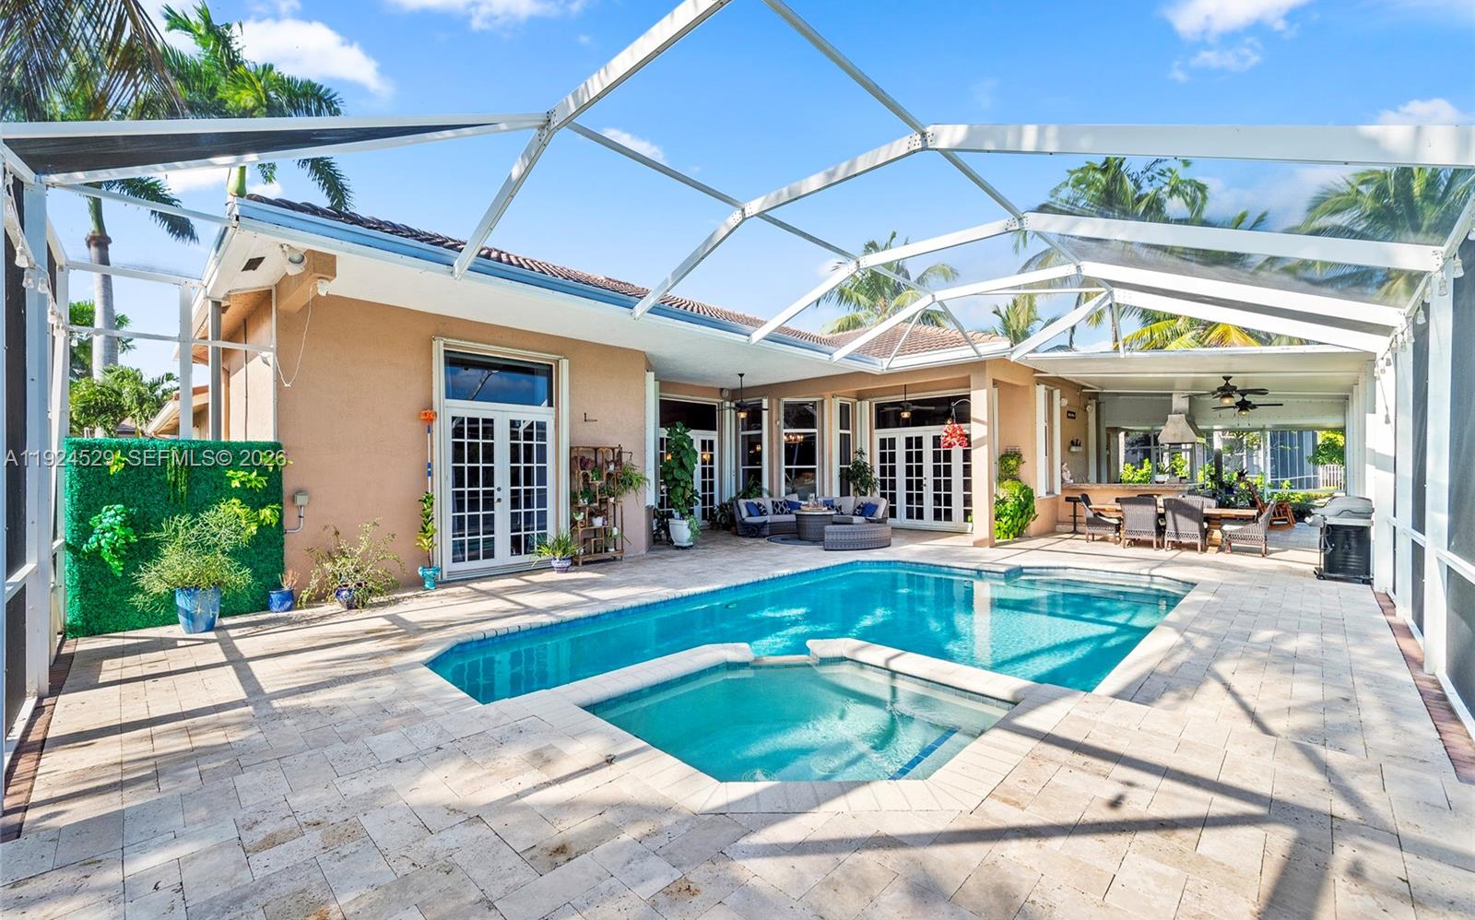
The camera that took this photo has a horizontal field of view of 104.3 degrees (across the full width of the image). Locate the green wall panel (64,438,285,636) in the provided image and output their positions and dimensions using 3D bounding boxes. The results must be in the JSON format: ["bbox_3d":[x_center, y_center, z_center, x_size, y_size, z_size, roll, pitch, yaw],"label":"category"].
[{"bbox_3d":[-5.911,0.762,6.141,1.660,1.930,0.150,0,-1,-45],"label":"green wall panel"}]

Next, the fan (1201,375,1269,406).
[{"bbox_3d":[7.644,-1.074,8.950,1.330,0.460,1.330,0,-1,-45],"label":"fan"}]

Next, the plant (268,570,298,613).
[{"bbox_3d":[-5.231,1.493,6.611,0.260,0.470,0.260,0,-1,-45],"label":"plant"}]

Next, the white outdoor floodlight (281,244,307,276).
[{"bbox_3d":[-4.237,-1.882,5.493,0.210,0.260,0.210,0,-1,45],"label":"white outdoor floodlight"}]

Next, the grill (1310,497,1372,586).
[{"bbox_3d":[8.577,1.080,8.178,1.080,1.160,0.670,0,-1,-45],"label":"grill"}]

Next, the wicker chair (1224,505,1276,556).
[{"bbox_3d":[9.427,1.254,10.570,0.740,0.960,0.600,0,-1,45],"label":"wicker chair"}]

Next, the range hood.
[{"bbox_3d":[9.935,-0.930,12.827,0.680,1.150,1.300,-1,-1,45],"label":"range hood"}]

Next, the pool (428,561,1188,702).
[{"bbox_3d":[1.844,2.356,6.590,4.510,1.300,8.860,0,-1,45],"label":"pool"}]

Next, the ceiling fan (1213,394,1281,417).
[{"bbox_3d":[11.480,-1.248,12.991,1.300,0.500,1.300,-1,-1,45],"label":"ceiling fan"}]

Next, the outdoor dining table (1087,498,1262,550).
[{"bbox_3d":[8.316,1.306,11.053,1.020,0.770,2.520,0,-1,-45],"label":"outdoor dining table"}]

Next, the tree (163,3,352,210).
[{"bbox_3d":[-13.754,-5.490,16.039,4.600,14.520,4.600,0,0,0],"label":"tree"}]

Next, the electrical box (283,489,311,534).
[{"bbox_3d":[-5.370,0.637,6.995,0.260,0.530,0.120,0,-1,-45],"label":"electrical box"}]

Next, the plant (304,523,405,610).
[{"bbox_3d":[-4.436,1.194,6.659,0.980,1.000,0.880,0,-1,-34],"label":"plant"}]

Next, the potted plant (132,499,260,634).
[{"bbox_3d":[-5.310,1.034,5.671,0.930,1.300,0.880,1,-1,-43],"label":"potted plant"}]

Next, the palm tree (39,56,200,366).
[{"bbox_3d":[-11.968,-2.937,11.132,2.700,9.500,2.700,0,-1,-45],"label":"palm tree"}]

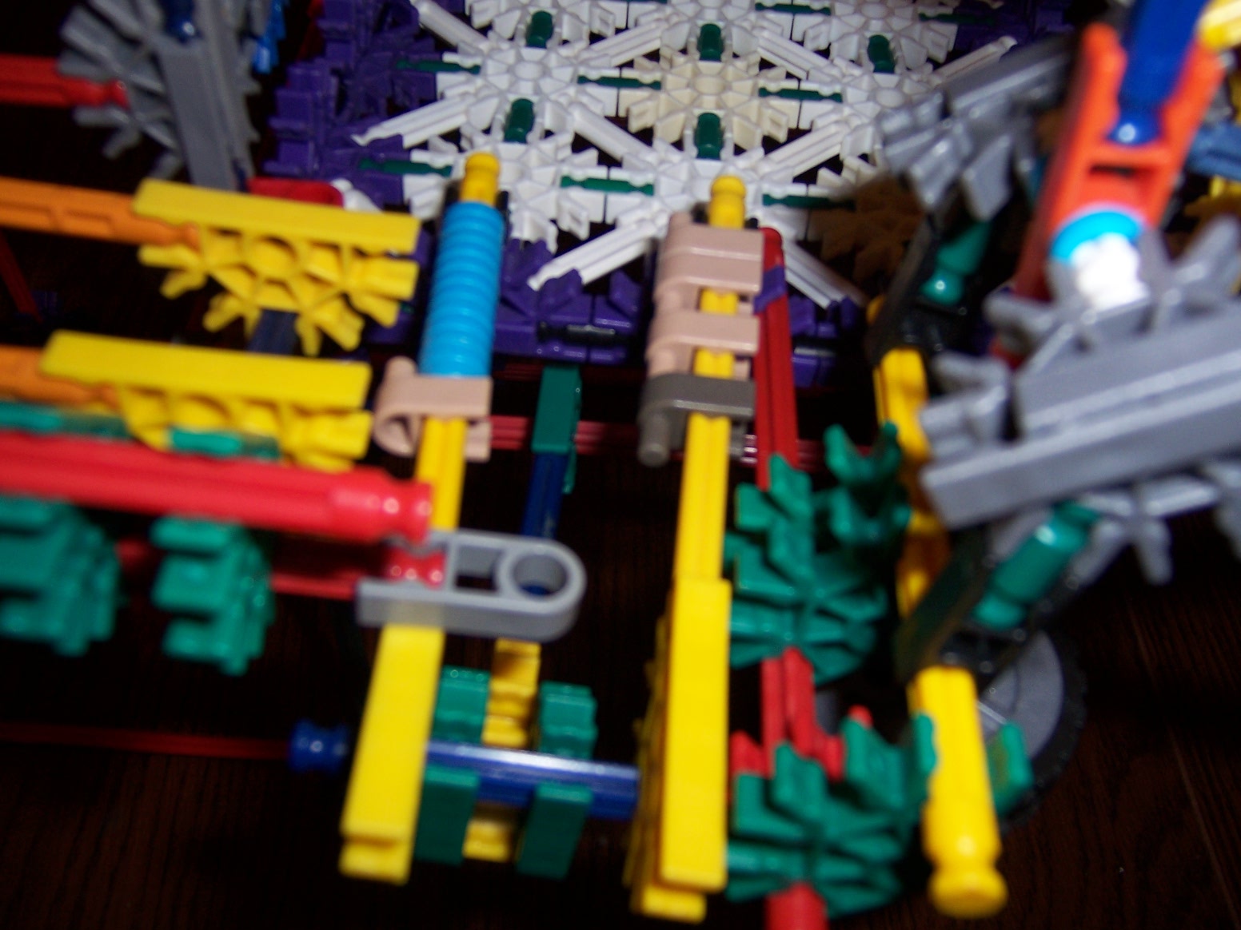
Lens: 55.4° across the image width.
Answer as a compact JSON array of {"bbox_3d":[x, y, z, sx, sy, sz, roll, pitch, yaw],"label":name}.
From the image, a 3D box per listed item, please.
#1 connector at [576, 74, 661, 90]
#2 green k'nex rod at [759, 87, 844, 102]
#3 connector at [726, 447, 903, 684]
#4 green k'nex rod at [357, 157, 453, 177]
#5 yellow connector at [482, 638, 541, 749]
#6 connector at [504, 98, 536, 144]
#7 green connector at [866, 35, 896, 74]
[{"bbox_3d":[0.000,-0.078,0.247,0.017,0.006,0.006,4,47,0],"label":"connector"},{"bbox_3d":[0.037,-0.075,0.246,0.017,0.006,0.006,4,48,0],"label":"green k'nex rod"},{"bbox_3d":[0.023,0.012,0.138,0.020,0.025,0.015,4,47,0],"label":"connector"},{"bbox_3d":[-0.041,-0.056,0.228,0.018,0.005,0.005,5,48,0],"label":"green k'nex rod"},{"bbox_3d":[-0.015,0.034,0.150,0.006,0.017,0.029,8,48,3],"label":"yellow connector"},{"bbox_3d":[-0.020,-0.065,0.234,0.006,0.006,0.017,4,48,0],"label":"connector"},{"bbox_3d":[0.057,-0.088,0.259,0.006,0.006,0.017,4,48,0],"label":"green connector"}]

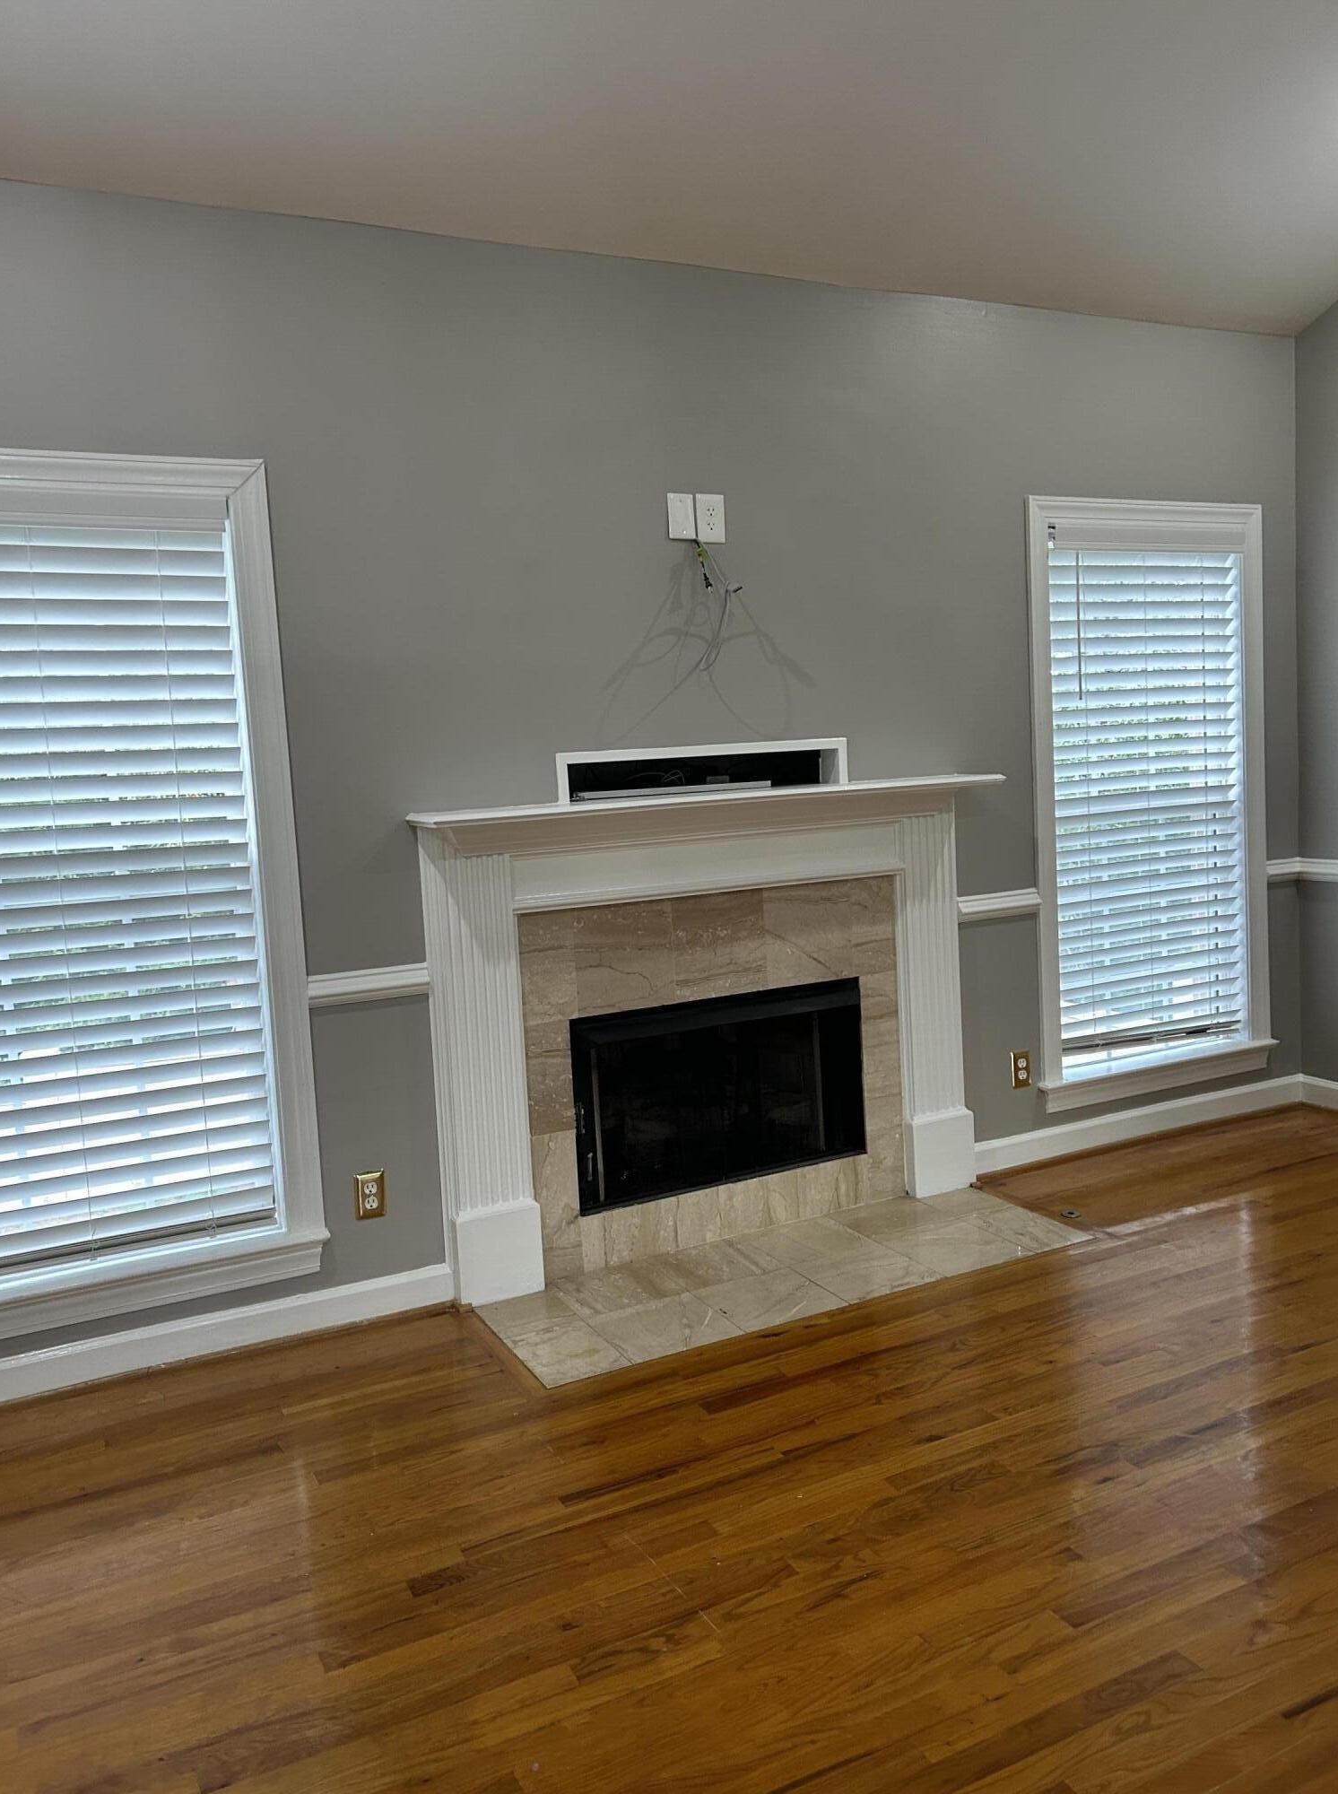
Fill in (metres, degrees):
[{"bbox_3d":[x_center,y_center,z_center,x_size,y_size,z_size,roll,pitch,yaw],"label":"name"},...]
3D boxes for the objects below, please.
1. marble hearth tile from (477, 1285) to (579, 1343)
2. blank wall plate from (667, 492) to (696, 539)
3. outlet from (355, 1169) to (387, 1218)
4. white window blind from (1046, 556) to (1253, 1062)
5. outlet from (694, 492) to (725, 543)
[{"bbox_3d":[-0.369,1.085,3.511,0.222,0.013,0.251,-6,7,-26],"label":"marble hearth tile"},{"bbox_3d":[0.039,-1.041,3.689,0.080,0.119,0.010,-6,7,-26],"label":"blank wall plate"},{"bbox_3d":[-0.756,0.759,3.426,0.073,0.117,0.010,-6,7,-26],"label":"outlet"},{"bbox_3d":[1.653,-0.345,4.651,0.880,1.754,0.062,-6,7,-26],"label":"white window blind"},{"bbox_3d":[0.121,-1.063,3.784,0.087,0.131,0.008,-6,7,-26],"label":"outlet"}]

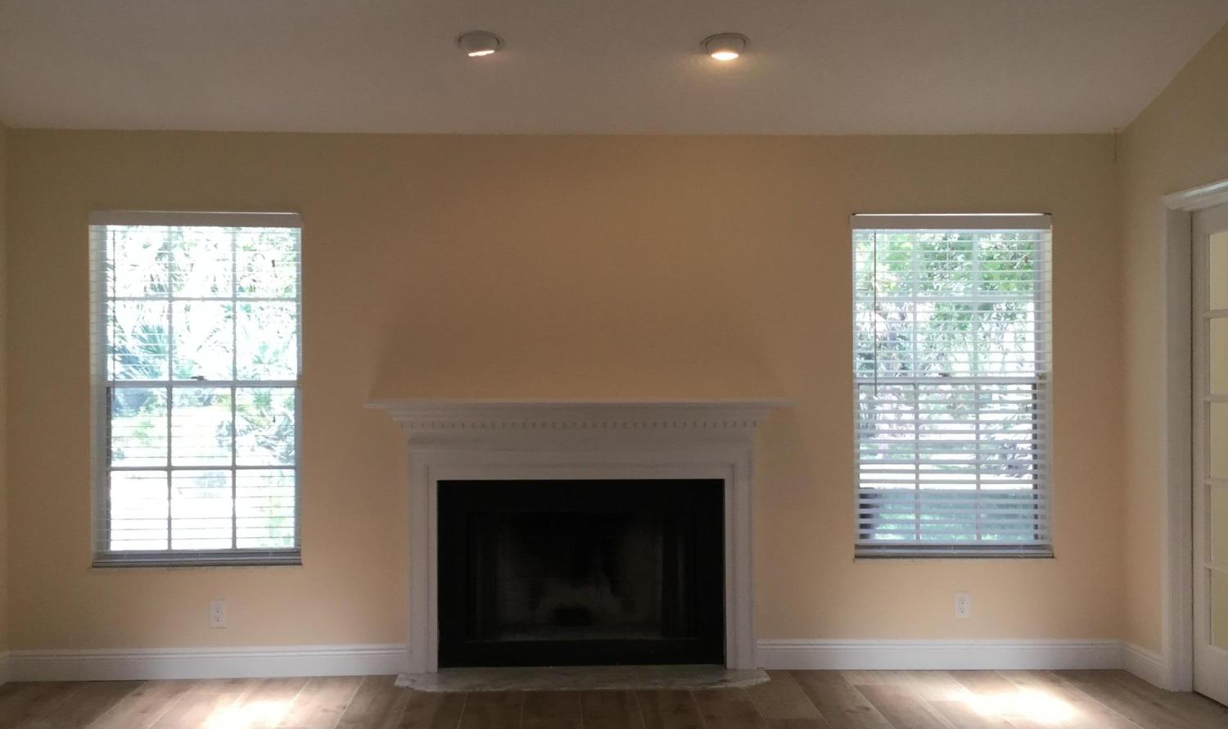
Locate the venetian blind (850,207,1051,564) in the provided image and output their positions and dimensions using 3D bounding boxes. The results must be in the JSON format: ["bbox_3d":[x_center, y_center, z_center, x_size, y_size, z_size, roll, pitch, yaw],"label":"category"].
[{"bbox_3d":[1.531,0.096,6.678,0.905,1.550,0.110,0,0,-3],"label":"venetian blind"}]

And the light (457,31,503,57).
[{"bbox_3d":[-0.516,-1.221,5.671,0.190,0.060,0.190,0,-14,-3],"label":"light"}]

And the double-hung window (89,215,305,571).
[{"bbox_3d":[-1.841,0.108,6.491,0.913,1.553,0.065,0,0,-3],"label":"double-hung window"}]

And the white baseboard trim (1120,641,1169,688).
[{"bbox_3d":[2.317,1.307,6.442,0.018,0.138,0.450,0,0,-3],"label":"white baseboard trim"}]

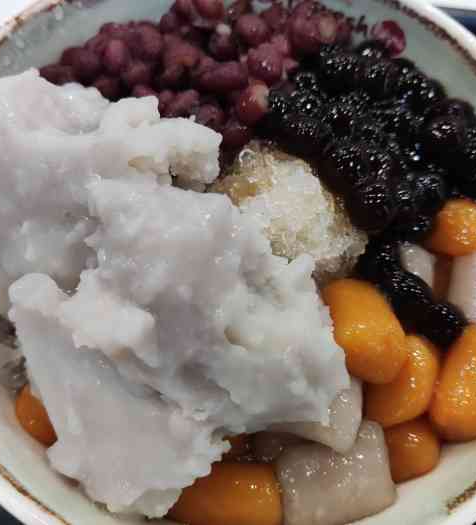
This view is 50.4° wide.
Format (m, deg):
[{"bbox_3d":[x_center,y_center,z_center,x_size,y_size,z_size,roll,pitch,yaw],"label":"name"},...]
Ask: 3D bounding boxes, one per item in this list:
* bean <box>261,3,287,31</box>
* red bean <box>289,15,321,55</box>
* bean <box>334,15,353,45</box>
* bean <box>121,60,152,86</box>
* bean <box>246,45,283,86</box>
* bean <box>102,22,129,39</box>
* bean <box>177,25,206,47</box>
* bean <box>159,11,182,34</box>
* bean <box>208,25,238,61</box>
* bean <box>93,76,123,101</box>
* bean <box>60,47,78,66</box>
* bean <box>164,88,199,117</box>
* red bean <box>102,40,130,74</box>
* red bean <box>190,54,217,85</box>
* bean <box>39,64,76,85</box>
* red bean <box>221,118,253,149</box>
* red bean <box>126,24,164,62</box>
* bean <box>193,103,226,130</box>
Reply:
[{"bbox_3d":[0.013,-0.083,0.170,0.009,0.008,0.010,-5,69,-3],"label":"bean"},{"bbox_3d":[0.020,-0.069,0.154,0.009,0.009,0.011,2,70,-4],"label":"red bean"},{"bbox_3d":[0.035,-0.078,0.169,0.009,0.008,0.011,4,69,0],"label":"bean"},{"bbox_3d":[-0.033,-0.062,0.166,0.011,0.008,0.008,-19,72,-10],"label":"bean"},{"bbox_3d":[0.008,-0.062,0.157,0.011,0.009,0.012,16,69,5],"label":"bean"},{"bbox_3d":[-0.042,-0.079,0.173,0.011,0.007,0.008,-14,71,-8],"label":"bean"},{"bbox_3d":[-0.014,-0.069,0.155,0.009,0.007,0.008,2,70,-4],"label":"bean"},{"bbox_3d":[-0.023,-0.083,0.175,0.008,0.007,0.010,21,70,5],"label":"bean"},{"bbox_3d":[-0.005,-0.072,0.166,0.009,0.009,0.011,-4,69,-3],"label":"bean"},{"bbox_3d":[-0.041,-0.054,0.160,0.011,0.009,0.009,22,70,7],"label":"bean"},{"bbox_3d":[-0.049,-0.060,0.147,0.008,0.007,0.008,2,70,-4],"label":"bean"},{"bbox_3d":[-0.018,-0.051,0.162,0.012,0.008,0.008,-29,74,-13],"label":"bean"},{"bbox_3d":[-0.035,-0.059,0.145,0.008,0.008,0.011,2,70,-4],"label":"red bean"},{"bbox_3d":[-0.010,-0.057,0.149,0.008,0.007,0.009,2,70,-4],"label":"red bean"},{"bbox_3d":[-0.059,-0.060,0.164,0.012,0.008,0.009,11,69,3],"label":"bean"},{"bbox_3d":[0.000,-0.036,0.142,0.009,0.008,0.009,2,70,-4],"label":"red bean"},{"bbox_3d":[-0.030,-0.072,0.165,0.011,0.009,0.011,-34,73,-13],"label":"red bean"},{"bbox_3d":[-0.009,-0.046,0.161,0.011,0.008,0.008,21,70,5],"label":"bean"}]

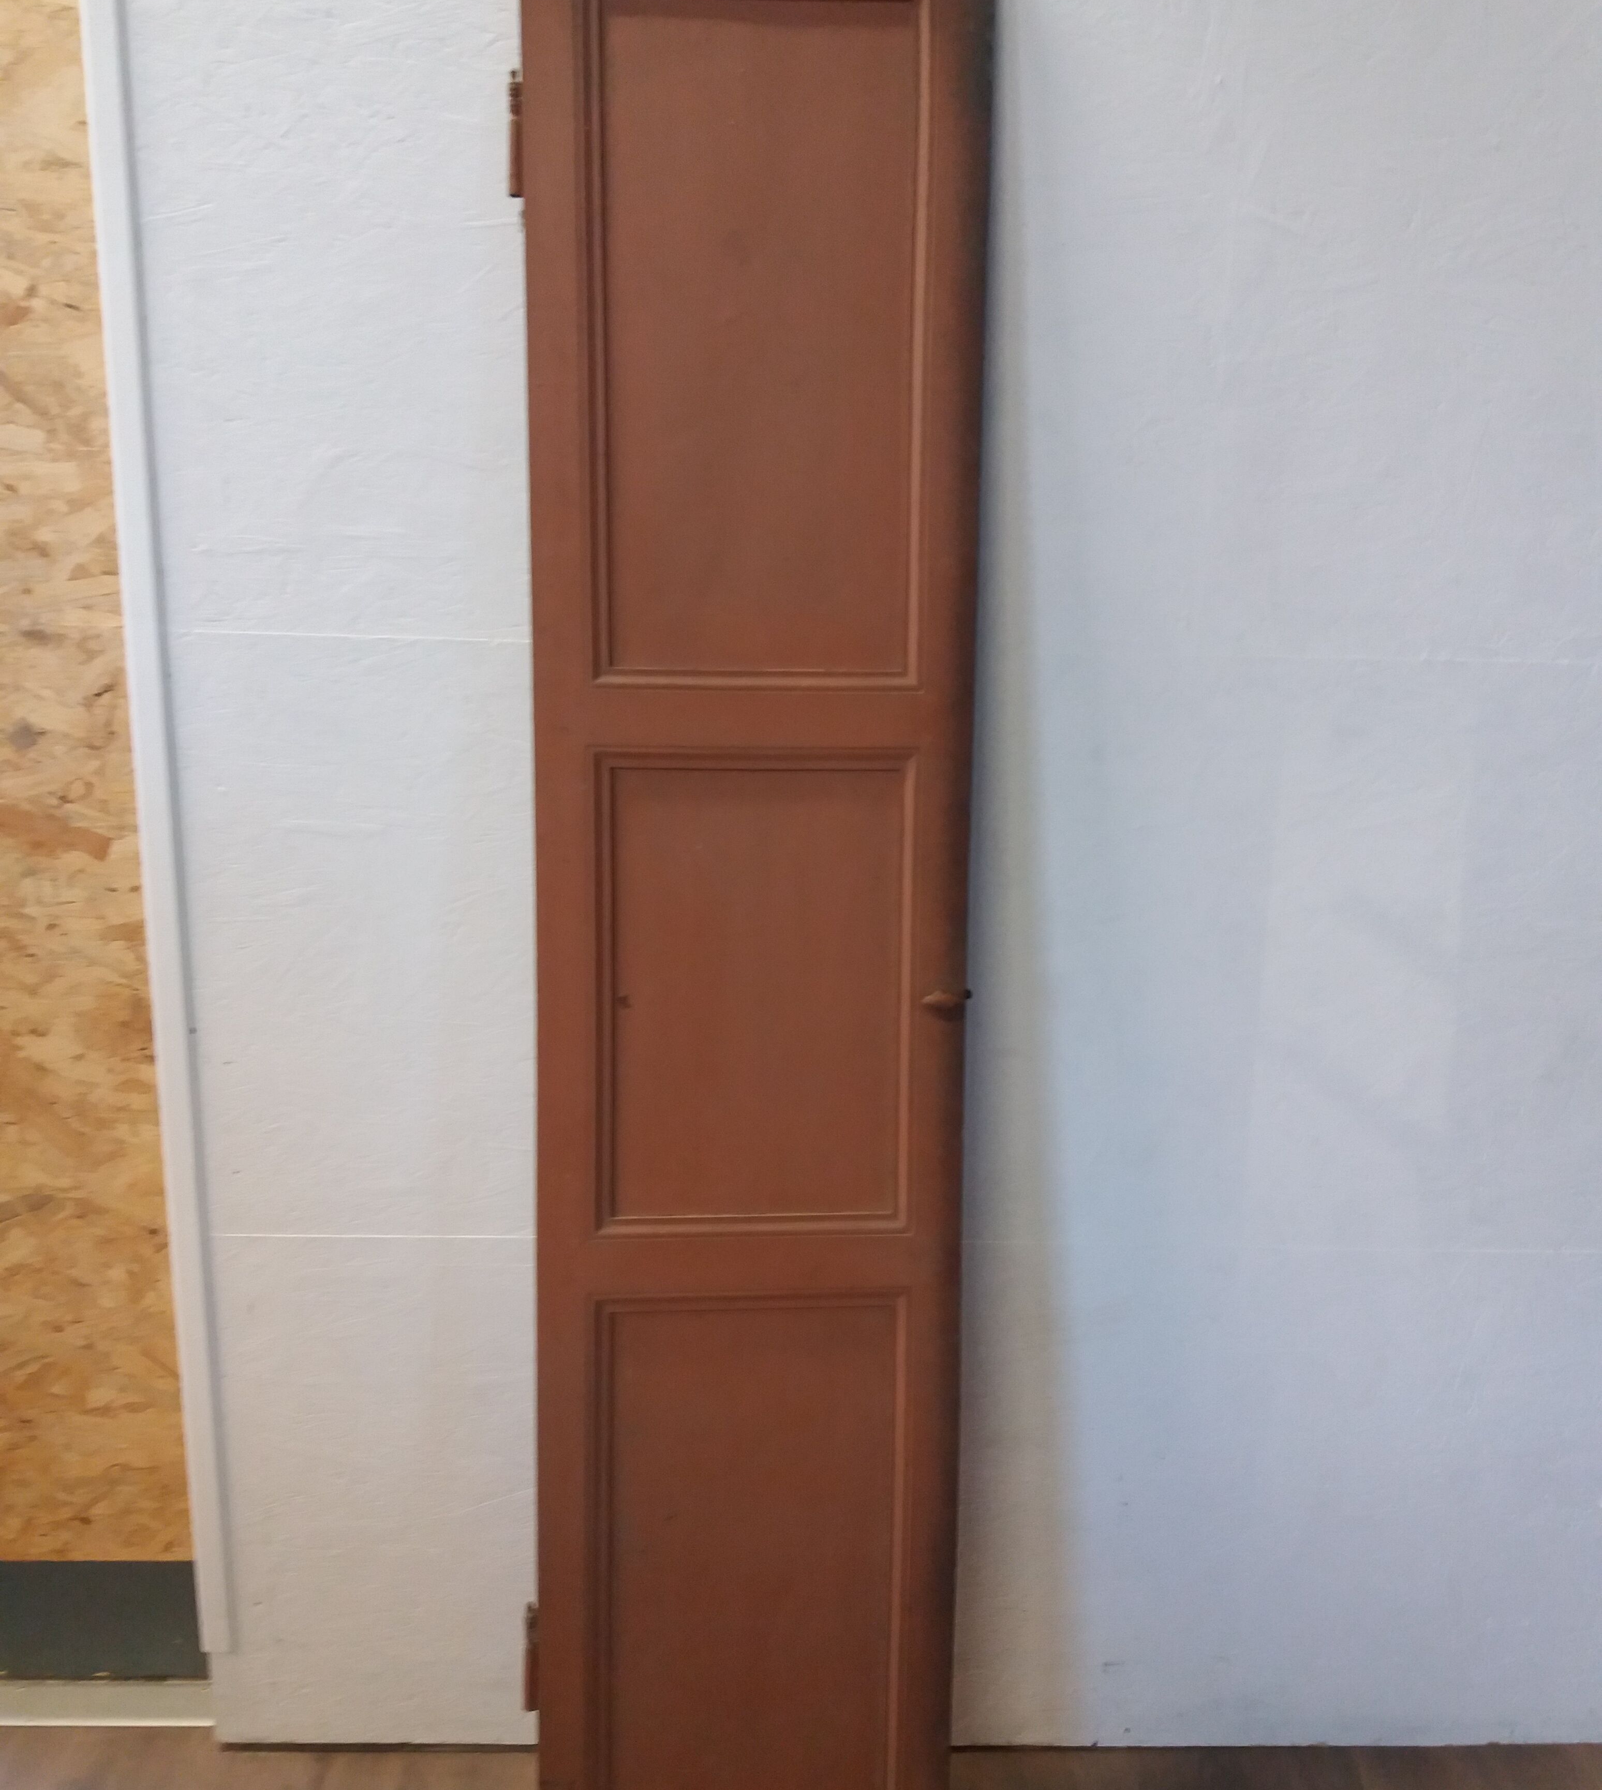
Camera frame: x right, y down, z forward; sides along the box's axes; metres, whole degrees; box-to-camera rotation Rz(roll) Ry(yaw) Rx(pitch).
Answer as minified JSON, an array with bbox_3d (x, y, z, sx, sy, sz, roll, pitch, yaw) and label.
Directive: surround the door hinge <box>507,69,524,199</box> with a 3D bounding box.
[{"bbox_3d":[-0.263,-0.705,1.600,0.015,0.113,0.017,0,8,-3],"label":"door hinge"}]

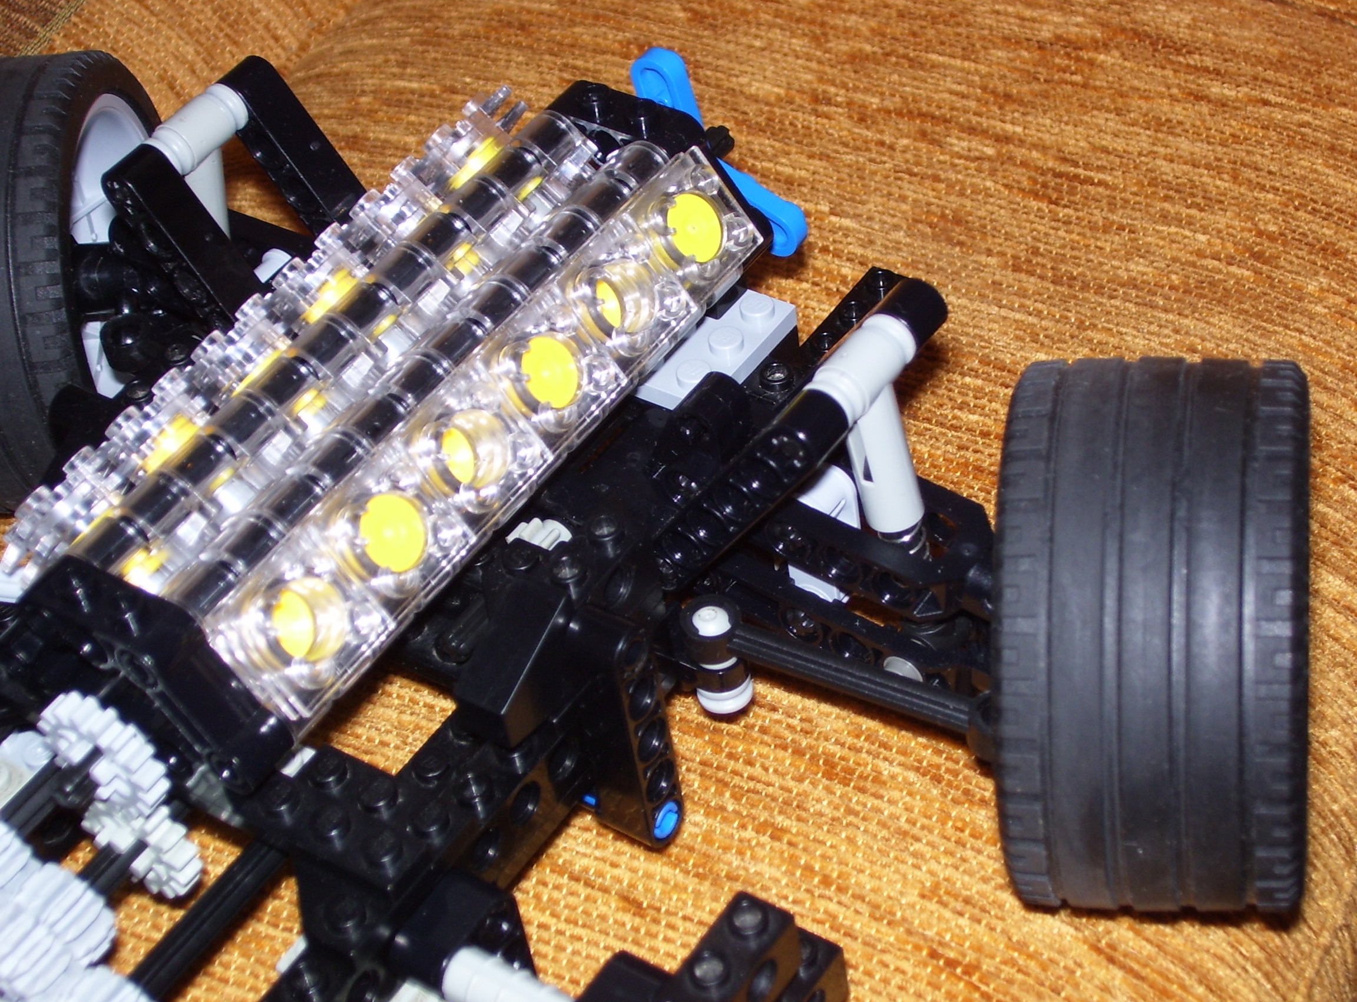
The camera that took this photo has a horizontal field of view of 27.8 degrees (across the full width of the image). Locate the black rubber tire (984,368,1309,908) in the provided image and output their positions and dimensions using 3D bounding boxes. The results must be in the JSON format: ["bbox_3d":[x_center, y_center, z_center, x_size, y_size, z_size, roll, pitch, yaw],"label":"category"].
[{"bbox_3d":[0.061,0.017,0.343,0.036,0.069,0.069,0,44,13],"label":"black rubber tire"}]

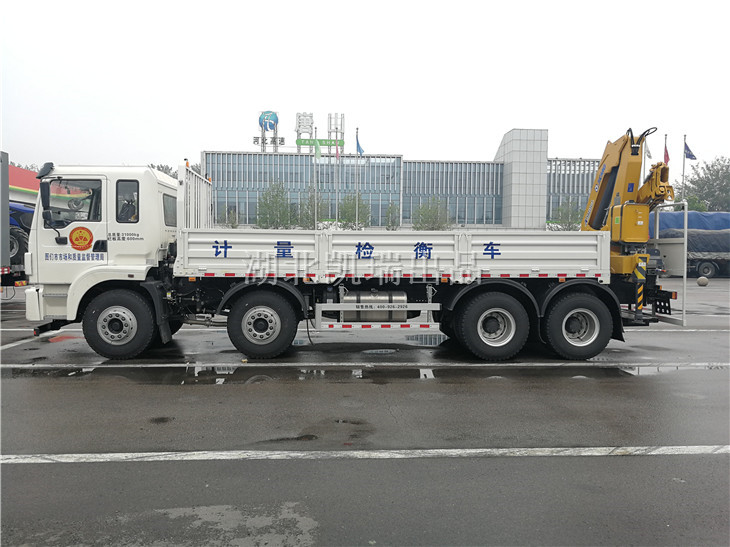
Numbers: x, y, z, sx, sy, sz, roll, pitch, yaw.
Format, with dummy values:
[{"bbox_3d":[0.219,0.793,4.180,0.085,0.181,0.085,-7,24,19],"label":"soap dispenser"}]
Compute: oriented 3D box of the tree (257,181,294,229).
[{"bbox_3d":[-9.120,-6.012,58.000,3.870,6.930,3.870,1,3,0],"label":"tree"}]

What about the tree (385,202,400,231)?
[{"bbox_3d":[2.802,-4.840,58.000,1.630,4.790,1.630,1,3,0],"label":"tree"}]

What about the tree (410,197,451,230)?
[{"bbox_3d":[6.776,-5.095,58.000,4.280,5.500,4.280,1,3,0],"label":"tree"}]

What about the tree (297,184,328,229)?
[{"bbox_3d":[-5.350,-5.808,58.000,3.260,6.520,3.260,1,3,0],"label":"tree"}]

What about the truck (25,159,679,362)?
[{"bbox_3d":[-0.080,-0.260,9.970,10.250,3.120,2.500,0,3,-5],"label":"truck"}]

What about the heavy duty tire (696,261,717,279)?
[{"bbox_3d":[21.709,-0.216,36.100,1.040,1.040,0.300,1,3,0],"label":"heavy duty tire"}]

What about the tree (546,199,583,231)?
[{"bbox_3d":[20.430,-4.891,58.000,3.870,5.500,3.870,1,3,0],"label":"tree"}]

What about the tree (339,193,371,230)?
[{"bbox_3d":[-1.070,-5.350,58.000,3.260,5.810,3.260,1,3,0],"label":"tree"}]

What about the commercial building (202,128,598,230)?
[{"bbox_3d":[6.147,-12.183,87.446,57.000,17.500,20.000,1,3,-4],"label":"commercial building"}]

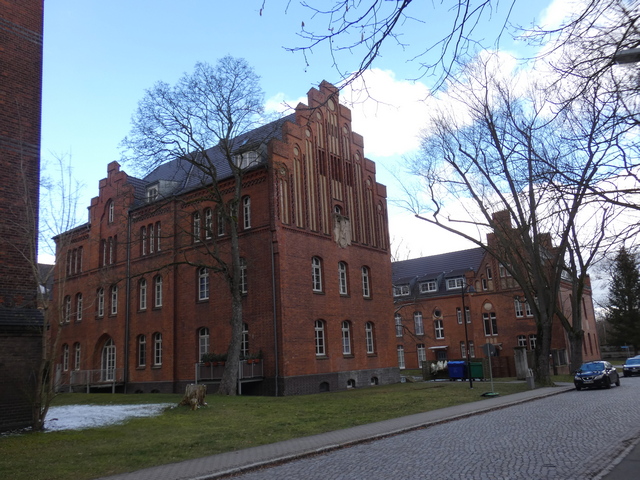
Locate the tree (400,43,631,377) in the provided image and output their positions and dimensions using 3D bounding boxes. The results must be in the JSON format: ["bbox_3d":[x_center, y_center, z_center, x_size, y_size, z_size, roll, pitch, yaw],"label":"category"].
[{"bbox_3d":[13.419,-1.716,35.484,13.900,22.400,12.000,-8,-13,21],"label":"tree"}]

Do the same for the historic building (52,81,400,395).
[{"bbox_3d":[-9.291,1.460,44.265,27.368,21.894,13.661,-12,-15,35],"label":"historic building"}]

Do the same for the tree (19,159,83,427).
[{"bbox_3d":[-7.798,1.149,14.800,1.900,8.100,1.900,3,-14,-28],"label":"tree"}]

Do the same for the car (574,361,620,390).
[{"bbox_3d":[16.400,8.000,30.600,1.760,1.450,4.200,-14,-16,39],"label":"car"}]

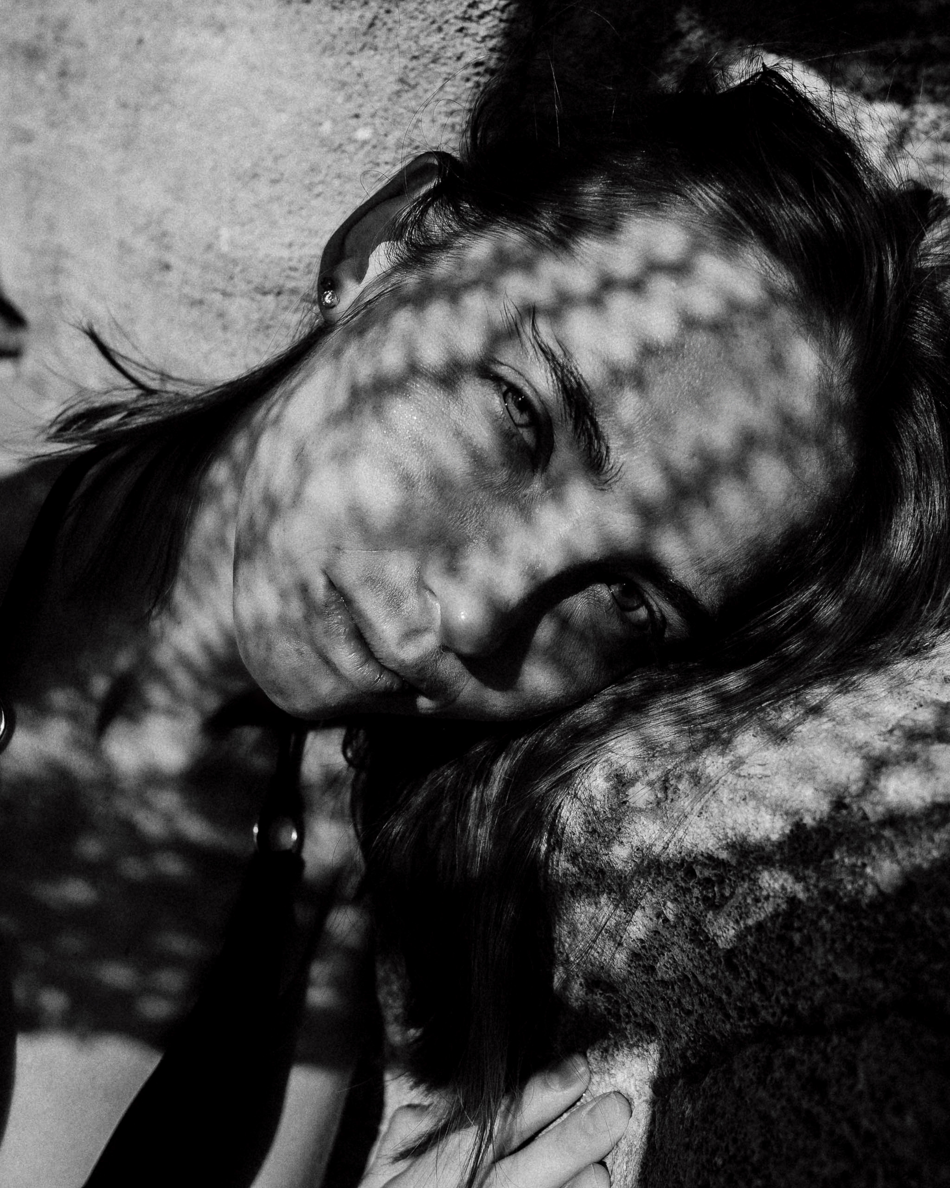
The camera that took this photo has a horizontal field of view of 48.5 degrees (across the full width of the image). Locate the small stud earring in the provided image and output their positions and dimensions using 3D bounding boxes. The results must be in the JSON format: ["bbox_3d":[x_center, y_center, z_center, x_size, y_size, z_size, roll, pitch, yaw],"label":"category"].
[{"bbox_3d":[-0.049,-0.102,0.357,0.006,0.010,0.004,0,-5,13],"label":"small stud earring"}]

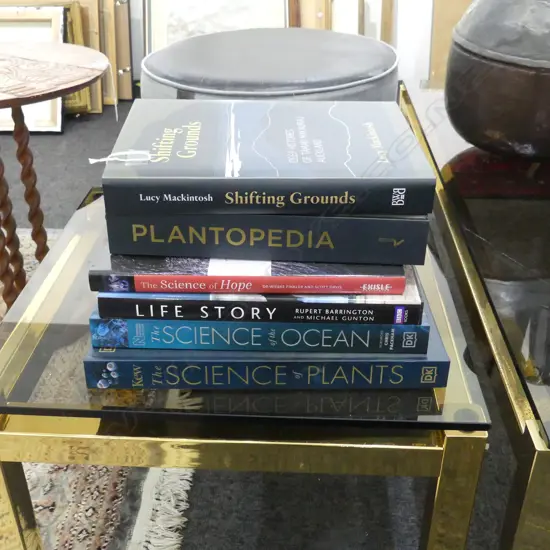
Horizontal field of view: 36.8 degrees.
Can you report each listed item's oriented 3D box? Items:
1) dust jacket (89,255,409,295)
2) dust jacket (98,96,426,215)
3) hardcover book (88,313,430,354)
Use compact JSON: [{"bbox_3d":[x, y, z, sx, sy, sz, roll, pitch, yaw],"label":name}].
[{"bbox_3d":[-0.021,-0.045,0.766,0.256,0.018,0.213,1,29,0],"label":"dust jacket"},{"bbox_3d":[-0.006,-0.112,0.753,0.265,0.032,0.203,0,29,-1],"label":"dust jacket"},{"bbox_3d":[-0.010,-0.006,0.786,0.280,0.028,0.235,1,29,1],"label":"hardcover book"}]

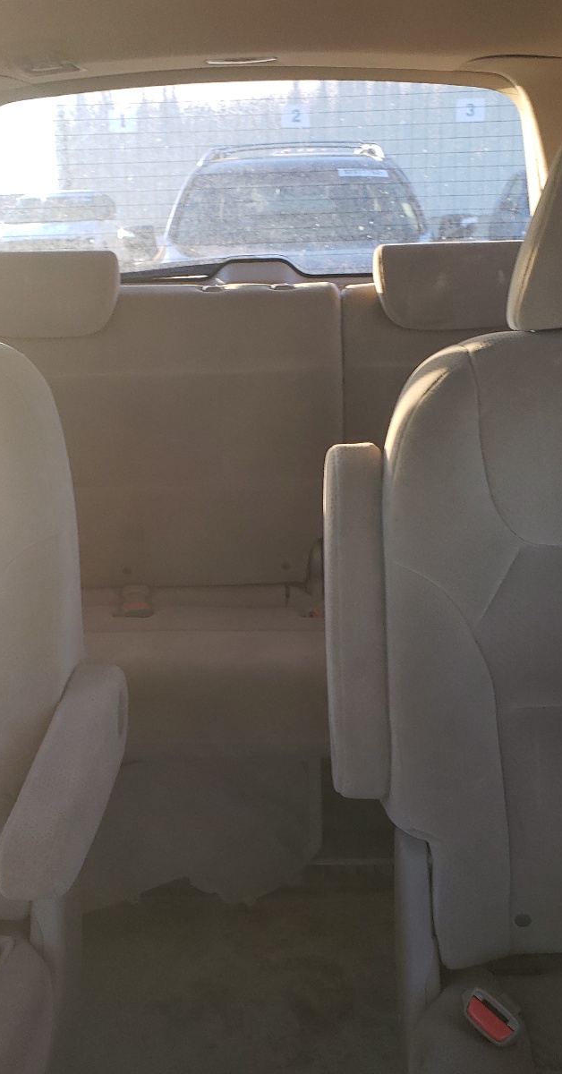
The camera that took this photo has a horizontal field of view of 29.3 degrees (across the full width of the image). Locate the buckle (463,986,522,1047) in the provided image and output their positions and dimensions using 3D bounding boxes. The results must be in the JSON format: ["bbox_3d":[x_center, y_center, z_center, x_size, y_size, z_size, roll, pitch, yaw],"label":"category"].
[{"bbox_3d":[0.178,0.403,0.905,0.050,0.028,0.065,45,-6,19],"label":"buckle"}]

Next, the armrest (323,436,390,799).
[{"bbox_3d":[0.074,0.082,1.045,0.055,0.330,0.085,-1,0,0],"label":"armrest"}]

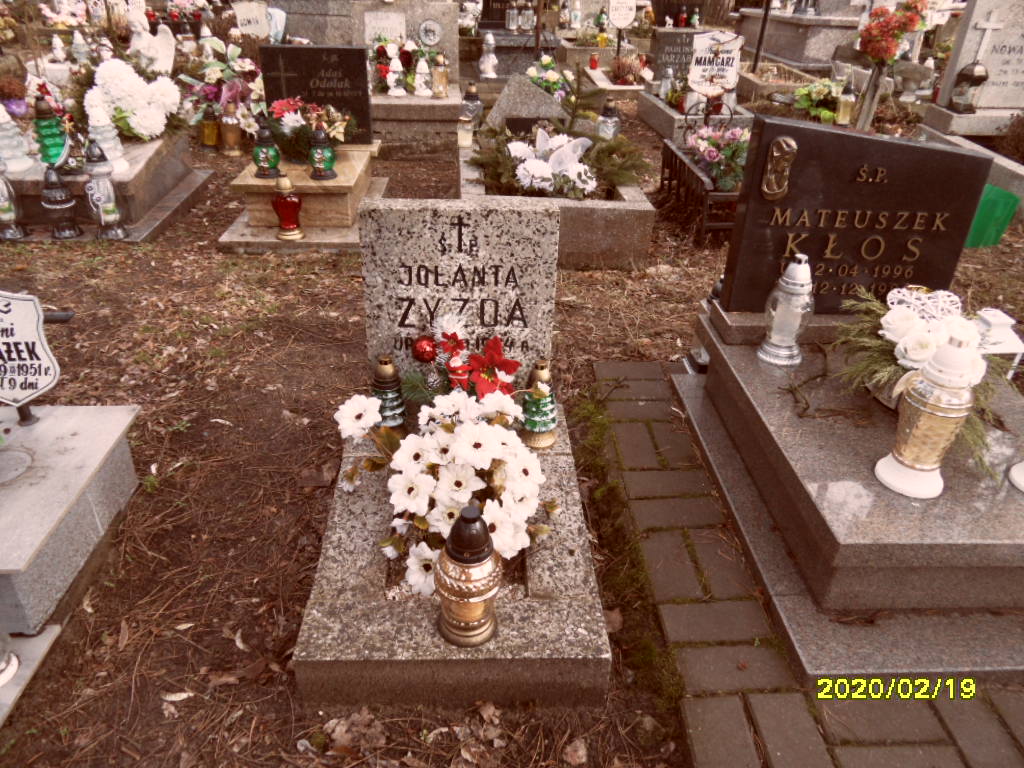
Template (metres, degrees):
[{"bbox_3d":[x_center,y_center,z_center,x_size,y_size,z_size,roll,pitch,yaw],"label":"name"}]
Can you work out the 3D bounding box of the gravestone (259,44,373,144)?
[{"bbox_3d":[-0.883,-1.324,3.246,0.469,0.395,0.060,0,28,-2],"label":"gravestone"}]

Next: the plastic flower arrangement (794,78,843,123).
[{"bbox_3d":[1.888,-1.740,4.374,0.250,0.240,0.230,0,33,0],"label":"plastic flower arrangement"}]

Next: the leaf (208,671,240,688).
[{"bbox_3d":[-0.509,0.521,1.252,0.058,0.016,0.030,0,33,0],"label":"leaf"}]

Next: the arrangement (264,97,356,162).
[{"bbox_3d":[-0.882,-1.114,3.108,0.350,0.240,0.260,-1,33,-2],"label":"arrangement"}]

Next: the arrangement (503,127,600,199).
[{"bbox_3d":[0.167,-0.918,2.996,0.370,0.210,0.300,0,33,-2],"label":"arrangement"}]

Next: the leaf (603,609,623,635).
[{"bbox_3d":[0.190,0.453,1.358,0.042,0.020,0.048,0,33,0],"label":"leaf"}]

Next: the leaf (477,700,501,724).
[{"bbox_3d":[-0.040,0.556,1.202,0.040,0.018,0.036,0,33,0],"label":"leaf"}]

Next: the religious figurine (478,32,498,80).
[{"bbox_3d":[-0.163,-2.283,4.934,0.130,0.300,0.120,0,33,0],"label":"religious figurine"}]

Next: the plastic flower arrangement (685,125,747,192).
[{"bbox_3d":[0.924,-1.000,3.176,0.300,0.230,0.270,0,33,-2],"label":"plastic flower arrangement"}]

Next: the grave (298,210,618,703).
[{"bbox_3d":[-0.106,0.074,1.415,0.525,0.626,0.820,0,34,-3],"label":"grave"}]

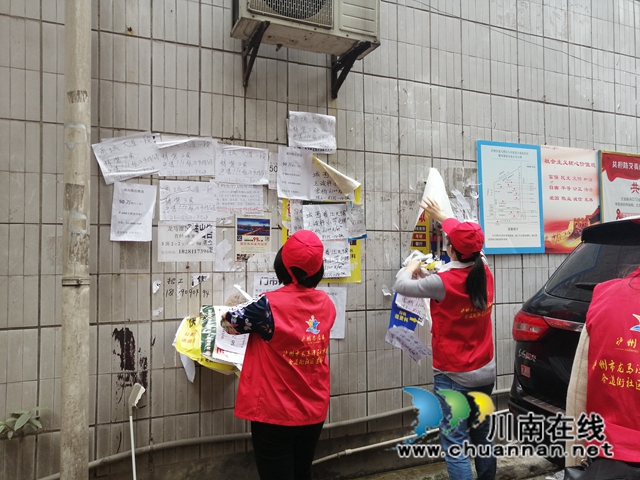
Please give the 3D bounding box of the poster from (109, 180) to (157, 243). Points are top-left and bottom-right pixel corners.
[{"bbox_3d":[-0.949,-0.144,2.541,0.212,0.300,0.020,4,-4,-23],"label":"poster"}]

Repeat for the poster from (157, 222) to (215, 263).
[{"bbox_3d":[-0.696,0.008,2.631,0.298,0.210,0.015,0,-2,-24],"label":"poster"}]

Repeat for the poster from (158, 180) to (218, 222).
[{"bbox_3d":[-0.691,-0.205,2.639,0.296,0.210,0.015,0,-2,-24],"label":"poster"}]

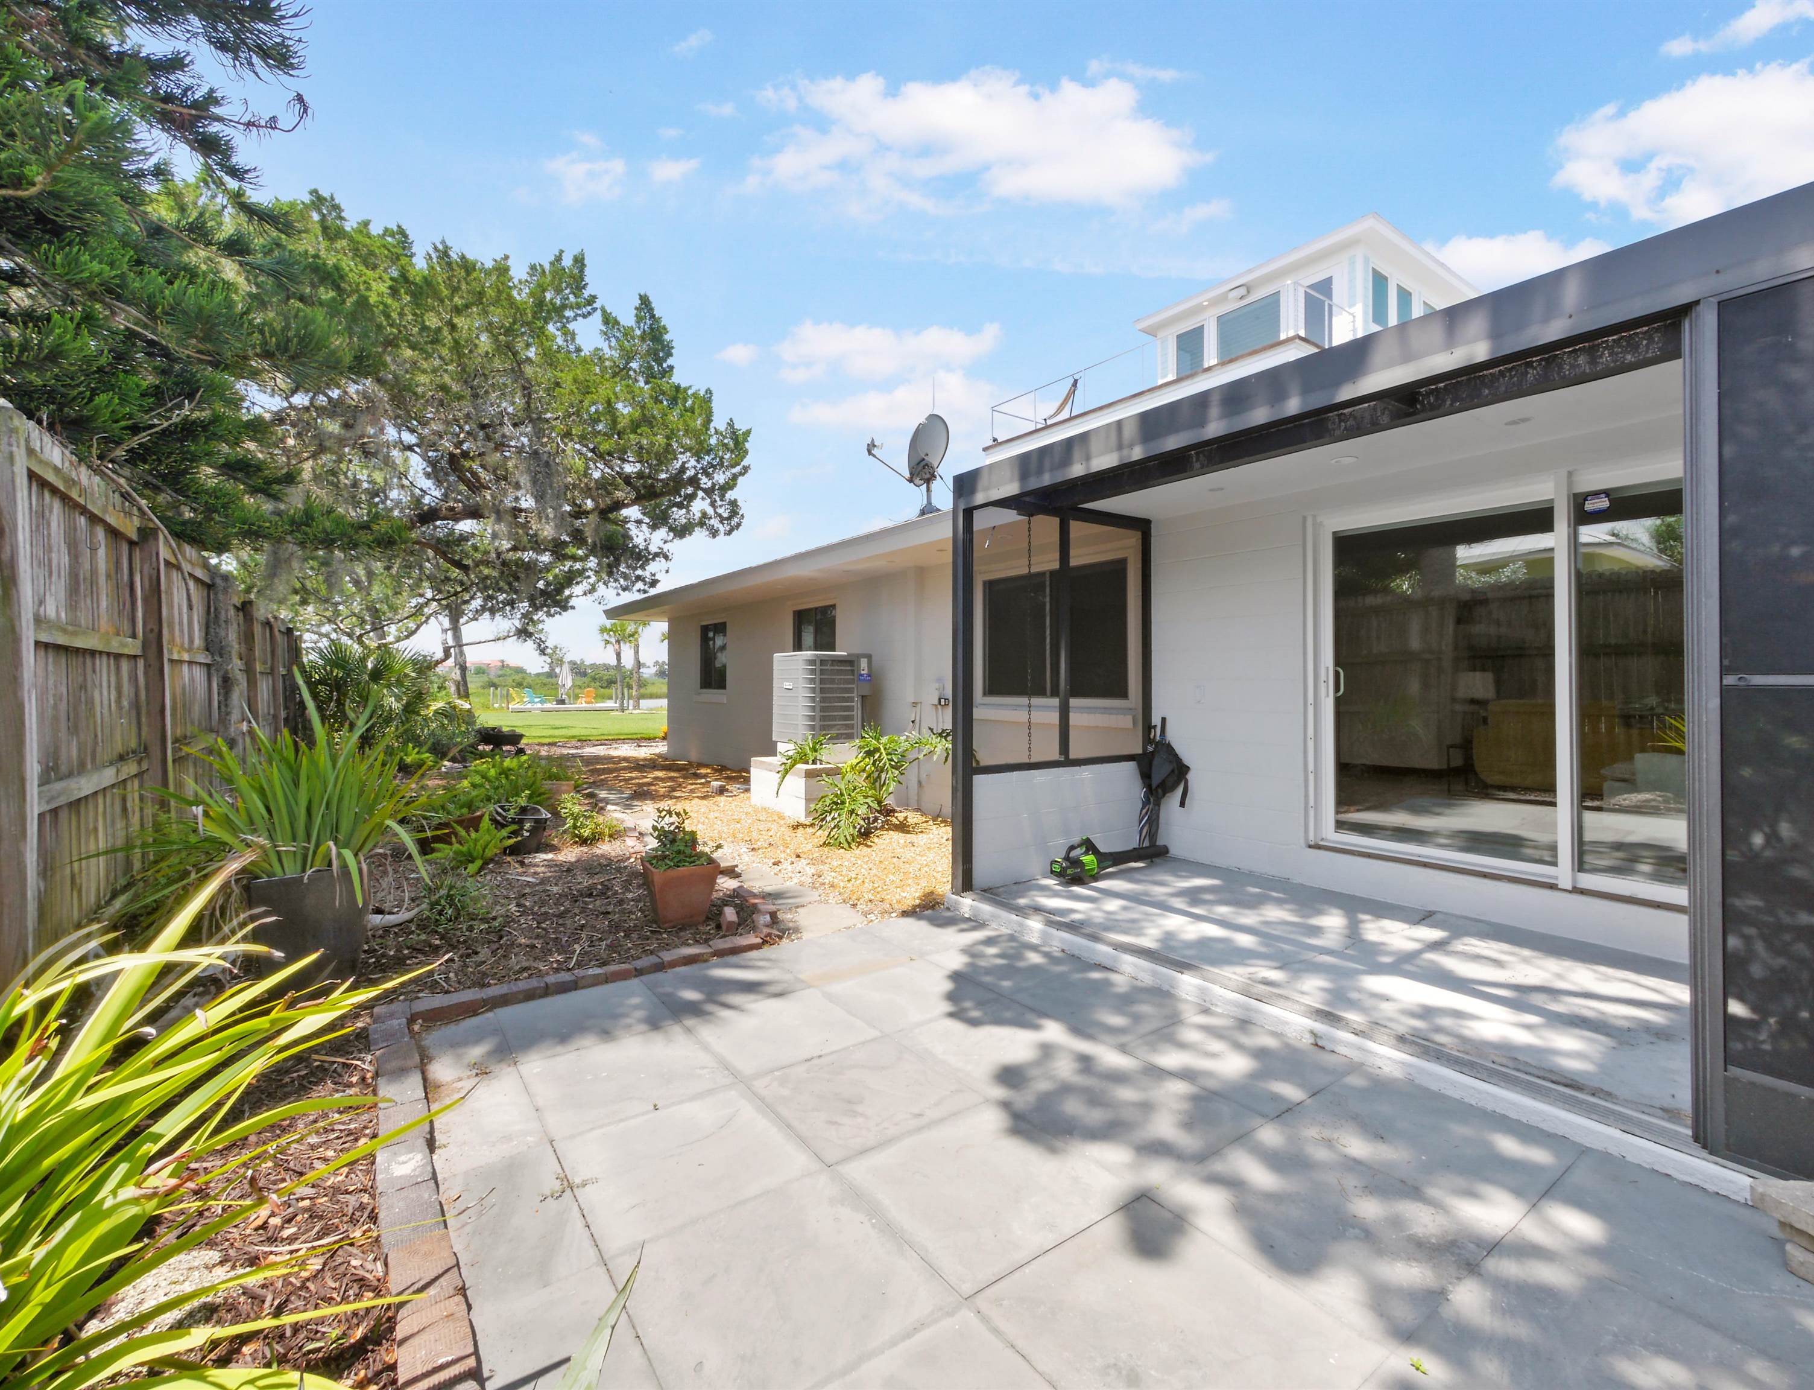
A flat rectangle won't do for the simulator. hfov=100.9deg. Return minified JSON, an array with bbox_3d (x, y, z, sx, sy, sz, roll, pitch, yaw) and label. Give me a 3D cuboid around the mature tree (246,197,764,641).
[{"bbox_3d":[-8.800,-5.100,16.300,9.300,9.200,7.500,0,0,0],"label":"mature tree"}]

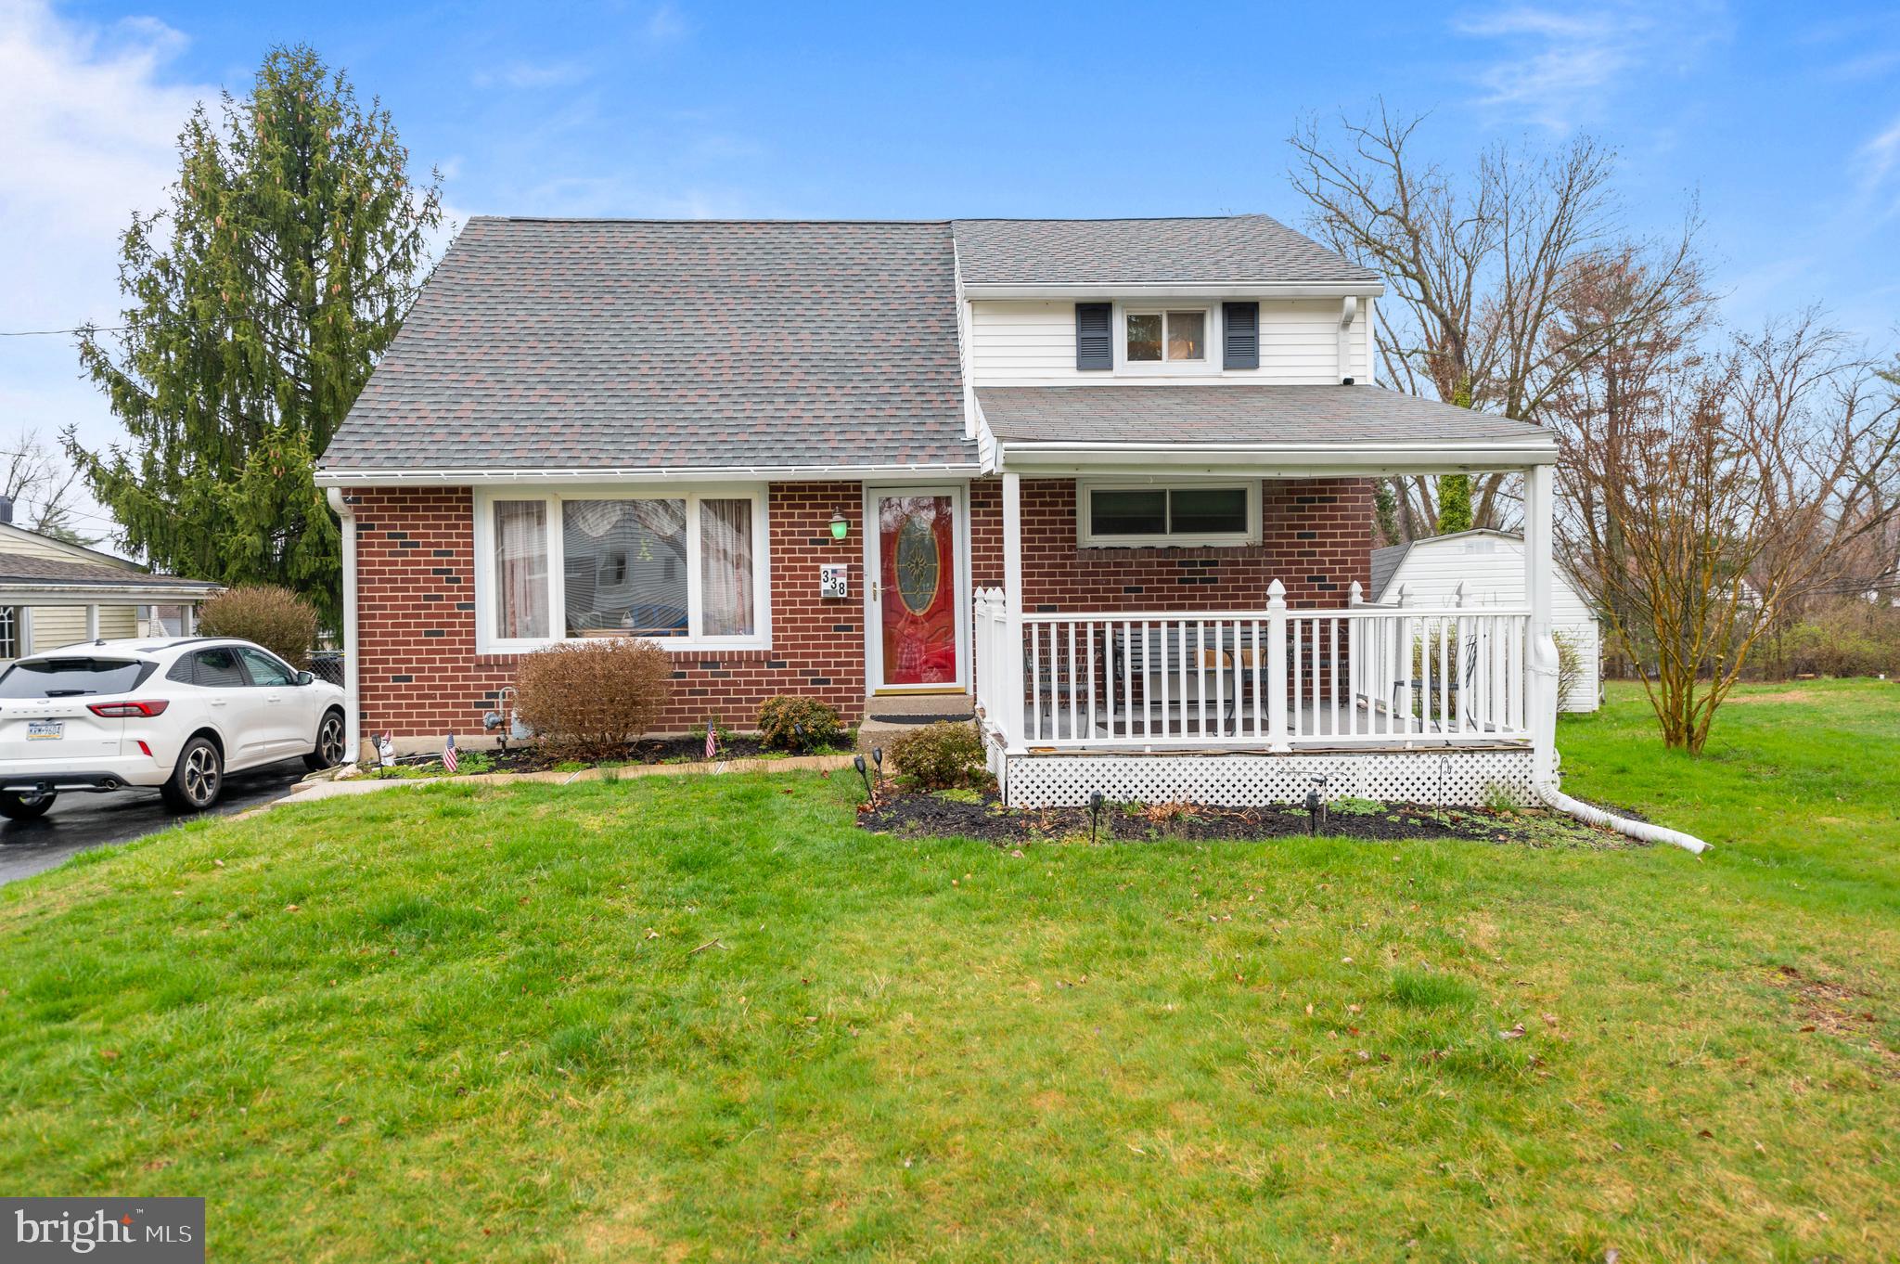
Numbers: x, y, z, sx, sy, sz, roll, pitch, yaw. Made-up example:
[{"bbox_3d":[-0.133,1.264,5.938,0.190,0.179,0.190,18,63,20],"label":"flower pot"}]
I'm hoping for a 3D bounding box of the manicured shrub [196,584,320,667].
[{"bbox_3d":[-8.908,0.405,16.319,1.555,2.034,1.555,-1,2,0],"label":"manicured shrub"}]

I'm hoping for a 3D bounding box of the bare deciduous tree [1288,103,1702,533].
[{"bbox_3d":[12.870,-5.803,29.946,9.815,13.470,9.000,-1,2,0],"label":"bare deciduous tree"}]

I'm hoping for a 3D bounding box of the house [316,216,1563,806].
[{"bbox_3d":[-0.929,-2.001,14.064,9.803,6.150,11.500,-1,2,-1],"label":"house"}]

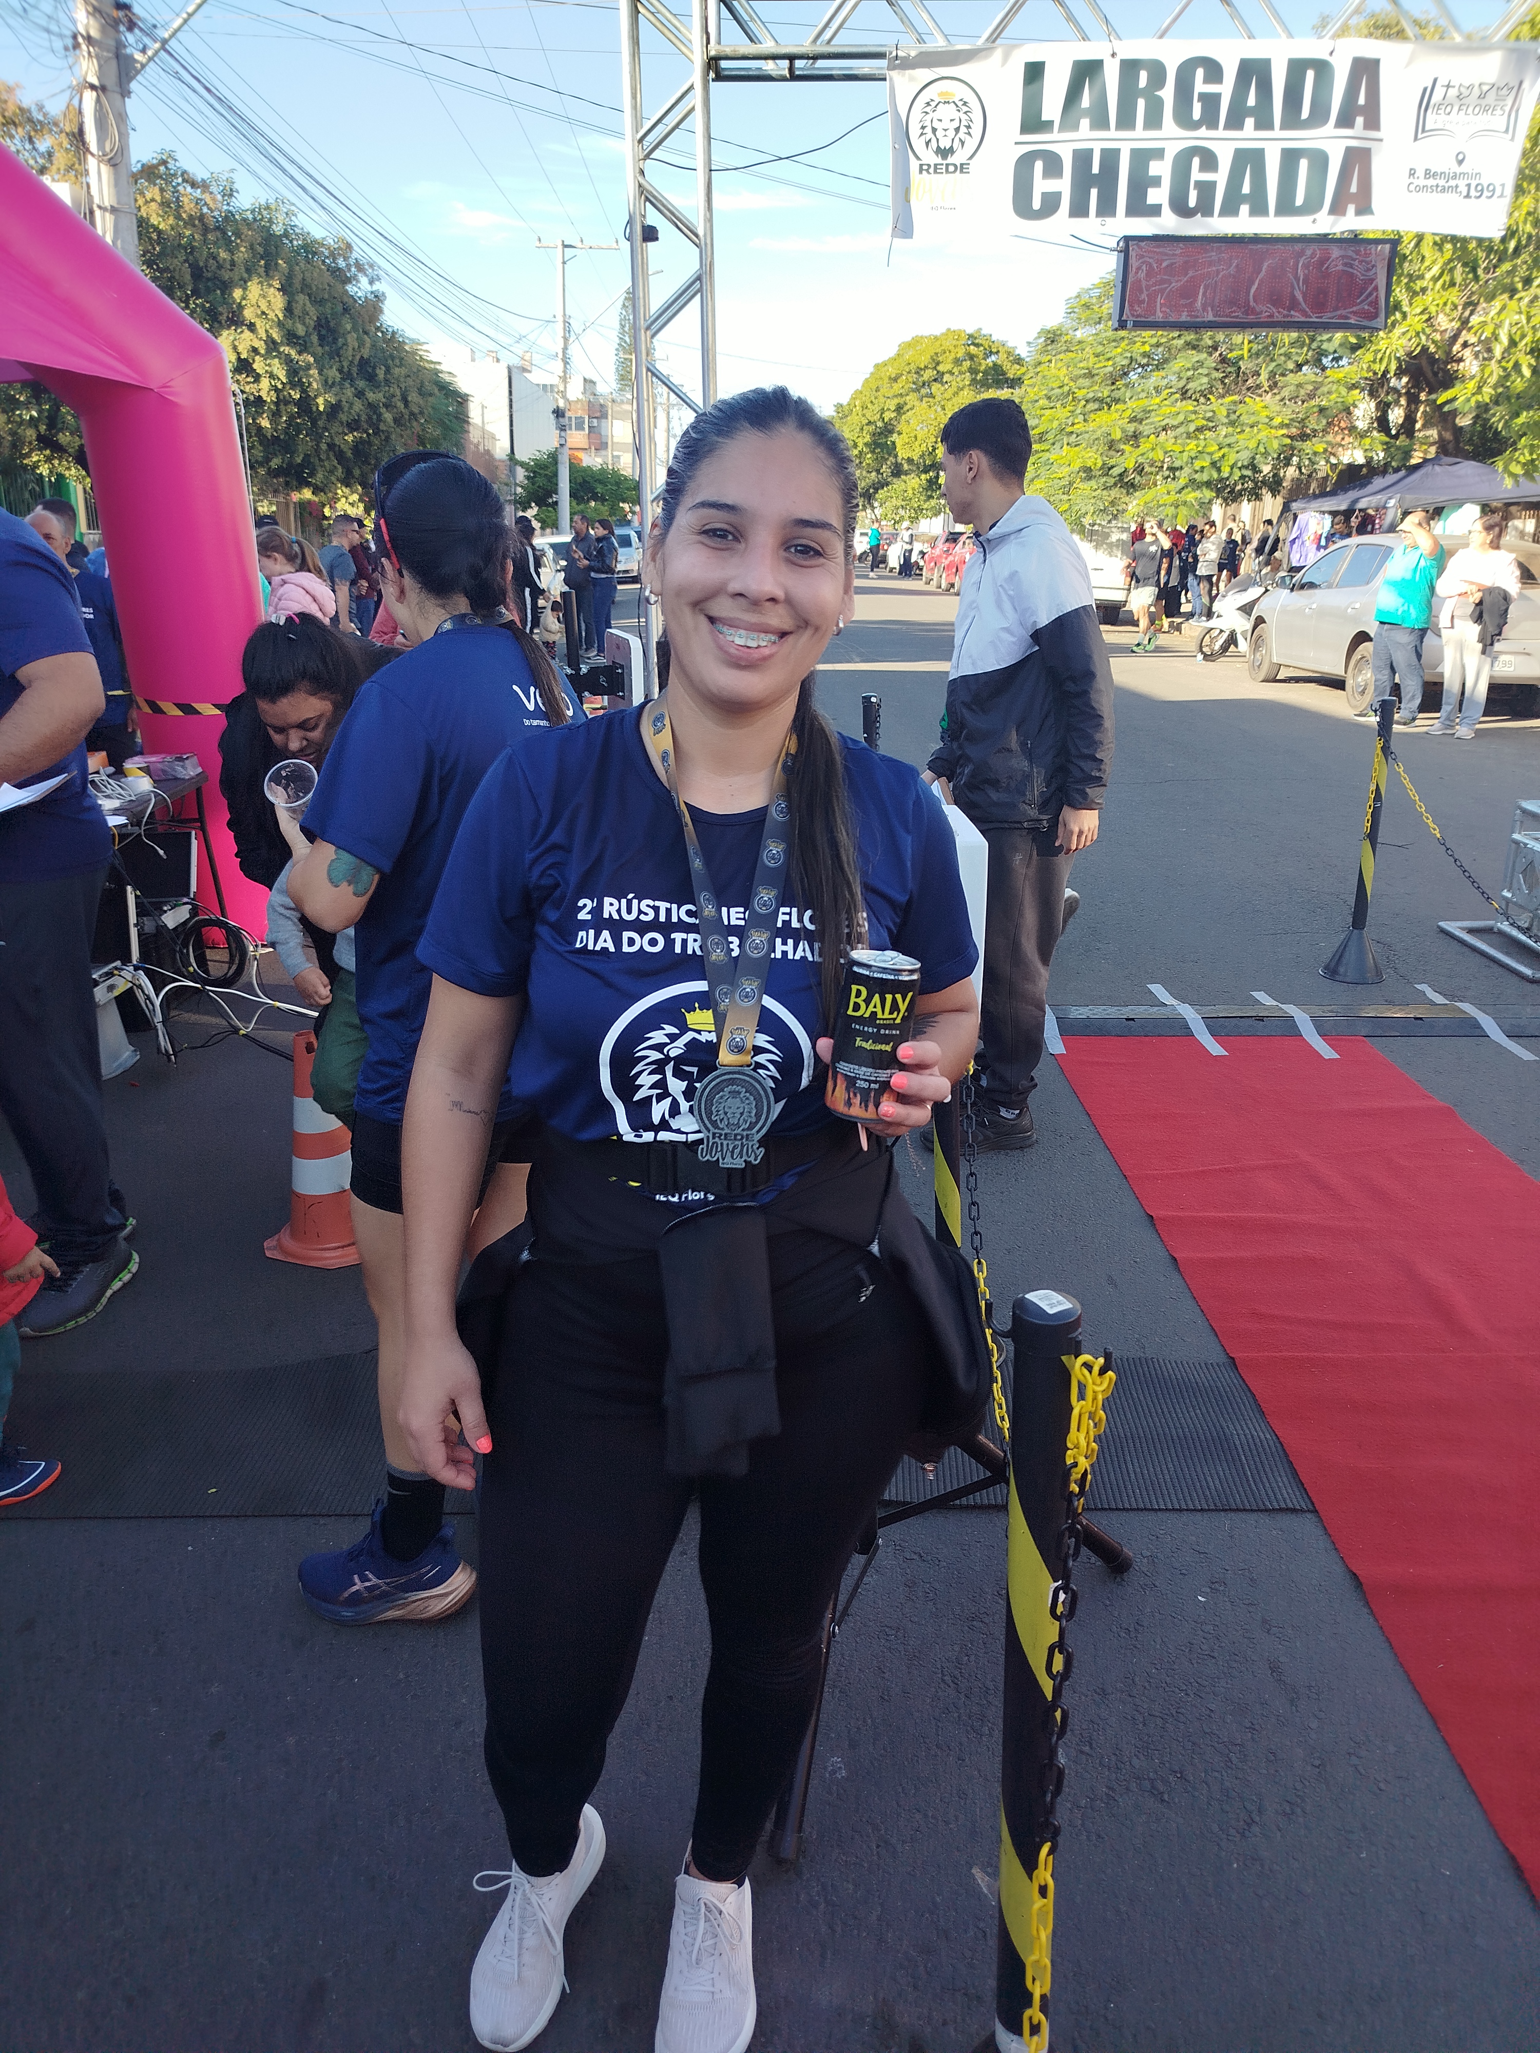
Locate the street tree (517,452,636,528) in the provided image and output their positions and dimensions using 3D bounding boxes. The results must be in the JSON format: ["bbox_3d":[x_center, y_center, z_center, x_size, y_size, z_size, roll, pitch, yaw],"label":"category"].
[{"bbox_3d":[-6.900,-17.635,48.920,4.600,3.900,4.600,0,19,0],"label":"street tree"}]

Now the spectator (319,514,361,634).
[{"bbox_3d":[-3.819,-3.691,12.690,0.360,1.700,0.500,-8,20,-21],"label":"spectator"}]

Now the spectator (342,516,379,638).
[{"bbox_3d":[-3.754,-3.896,13.254,0.500,1.720,0.360,-11,22,-28],"label":"spectator"}]

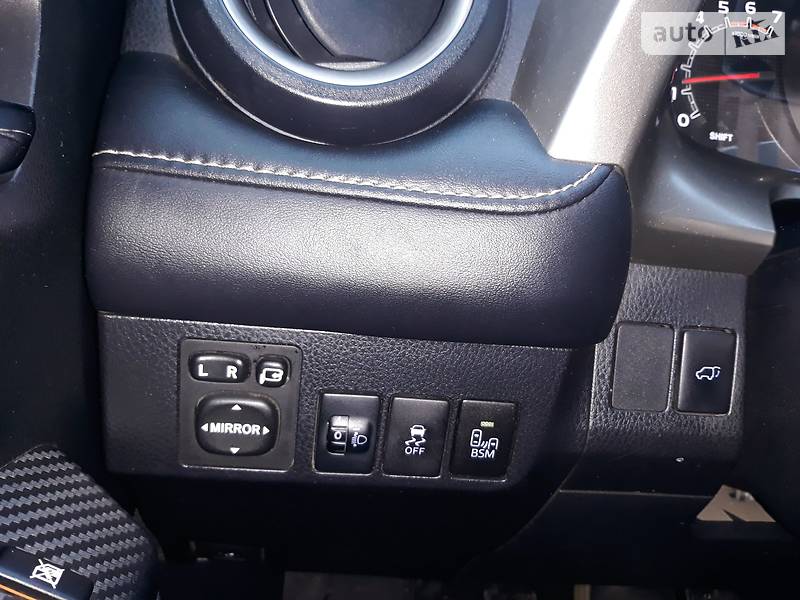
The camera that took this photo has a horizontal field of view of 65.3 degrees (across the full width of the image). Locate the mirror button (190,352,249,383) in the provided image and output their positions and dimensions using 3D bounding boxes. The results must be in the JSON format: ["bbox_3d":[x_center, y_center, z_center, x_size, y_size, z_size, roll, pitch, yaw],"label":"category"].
[{"bbox_3d":[-0.070,0.026,0.242,0.022,0.011,0.006,5,13,-6],"label":"mirror button"}]

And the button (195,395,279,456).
[{"bbox_3d":[-0.065,0.050,0.248,0.032,0.025,0.008,5,13,-6],"label":"button"}]

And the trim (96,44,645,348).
[{"bbox_3d":[-0.012,-0.035,0.235,0.196,0.096,0.050,5,13,-6],"label":"trim"}]

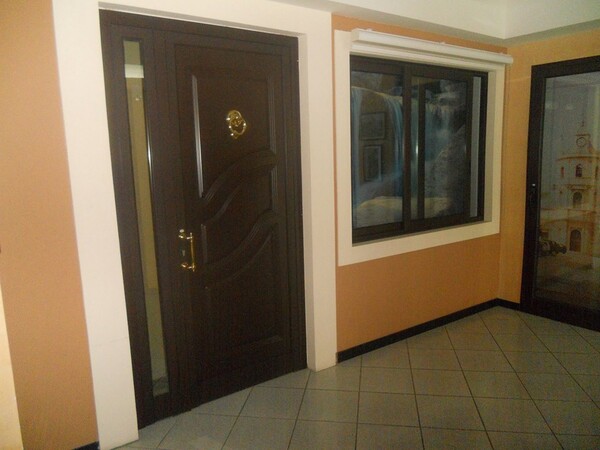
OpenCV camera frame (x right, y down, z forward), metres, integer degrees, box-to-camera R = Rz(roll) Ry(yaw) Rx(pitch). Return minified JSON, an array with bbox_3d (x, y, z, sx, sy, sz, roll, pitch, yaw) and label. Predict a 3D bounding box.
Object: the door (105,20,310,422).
[{"bbox_3d":[-0.469,-0.020,2.747,1.152,2.168,0.095,-8,11,-34],"label":"door"}]

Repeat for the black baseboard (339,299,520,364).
[{"bbox_3d":[1.109,0.835,3.746,1.940,0.077,0.183,-8,11,-34],"label":"black baseboard"}]

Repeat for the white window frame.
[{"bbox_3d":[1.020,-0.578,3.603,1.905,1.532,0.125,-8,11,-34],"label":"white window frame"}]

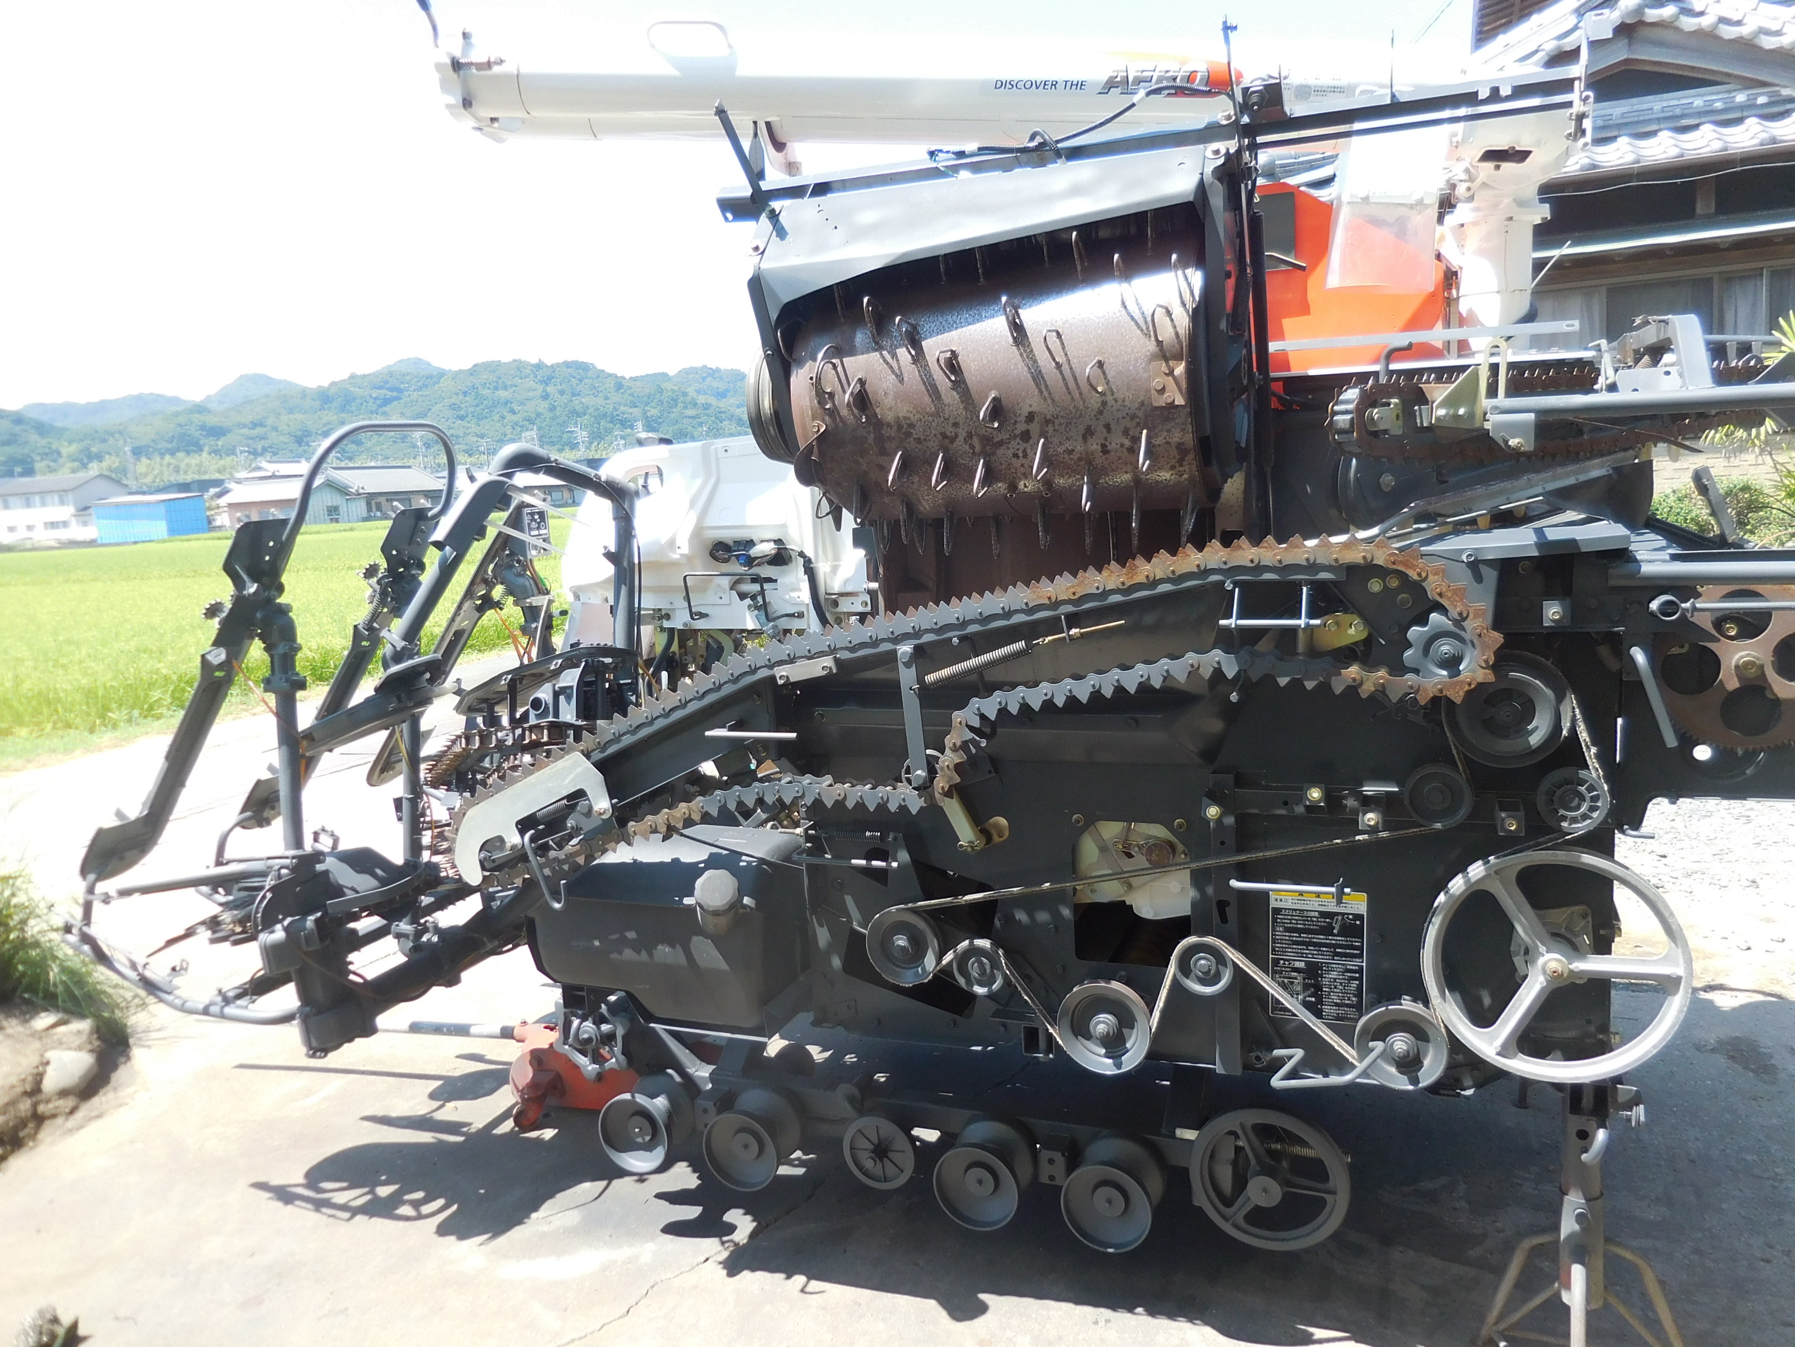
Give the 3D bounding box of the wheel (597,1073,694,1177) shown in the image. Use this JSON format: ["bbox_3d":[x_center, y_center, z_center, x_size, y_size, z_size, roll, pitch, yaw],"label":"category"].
[{"bbox_3d":[-0.542,0.974,2.823,0.174,0.174,0.118,0,8,21],"label":"wheel"}]

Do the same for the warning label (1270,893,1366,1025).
[{"bbox_3d":[0.682,0.461,2.108,0.147,0.216,0.004,0,8,21],"label":"warning label"}]

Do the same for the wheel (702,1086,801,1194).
[{"bbox_3d":[-0.302,0.981,2.732,0.169,0.169,0.122,0,8,21],"label":"wheel"}]

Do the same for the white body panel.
[{"bbox_3d":[-0.448,-0.332,3.303,0.840,0.540,0.320,0,8,21],"label":"white body panel"}]

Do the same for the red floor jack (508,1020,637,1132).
[{"bbox_3d":[-0.593,0.951,3.144,0.620,0.240,0.280,-1,9,15],"label":"red floor jack"}]

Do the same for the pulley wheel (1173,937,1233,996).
[{"bbox_3d":[0.493,0.475,2.092,0.087,0.087,0.035,0,8,21],"label":"pulley wheel"}]

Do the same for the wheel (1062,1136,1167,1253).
[{"bbox_3d":[0.408,0.983,2.455,0.169,0.169,0.122,0,8,21],"label":"wheel"}]

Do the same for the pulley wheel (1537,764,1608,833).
[{"bbox_3d":[0.968,0.181,1.862,0.092,0.092,0.035,0,8,21],"label":"pulley wheel"}]

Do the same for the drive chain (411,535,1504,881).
[{"bbox_3d":[-0.028,0.098,2.190,1.885,0.610,0.050,0,8,21],"label":"drive chain"}]

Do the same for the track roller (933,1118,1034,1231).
[{"bbox_3d":[0.172,0.983,2.547,0.169,0.169,0.122,0,8,21],"label":"track roller"}]

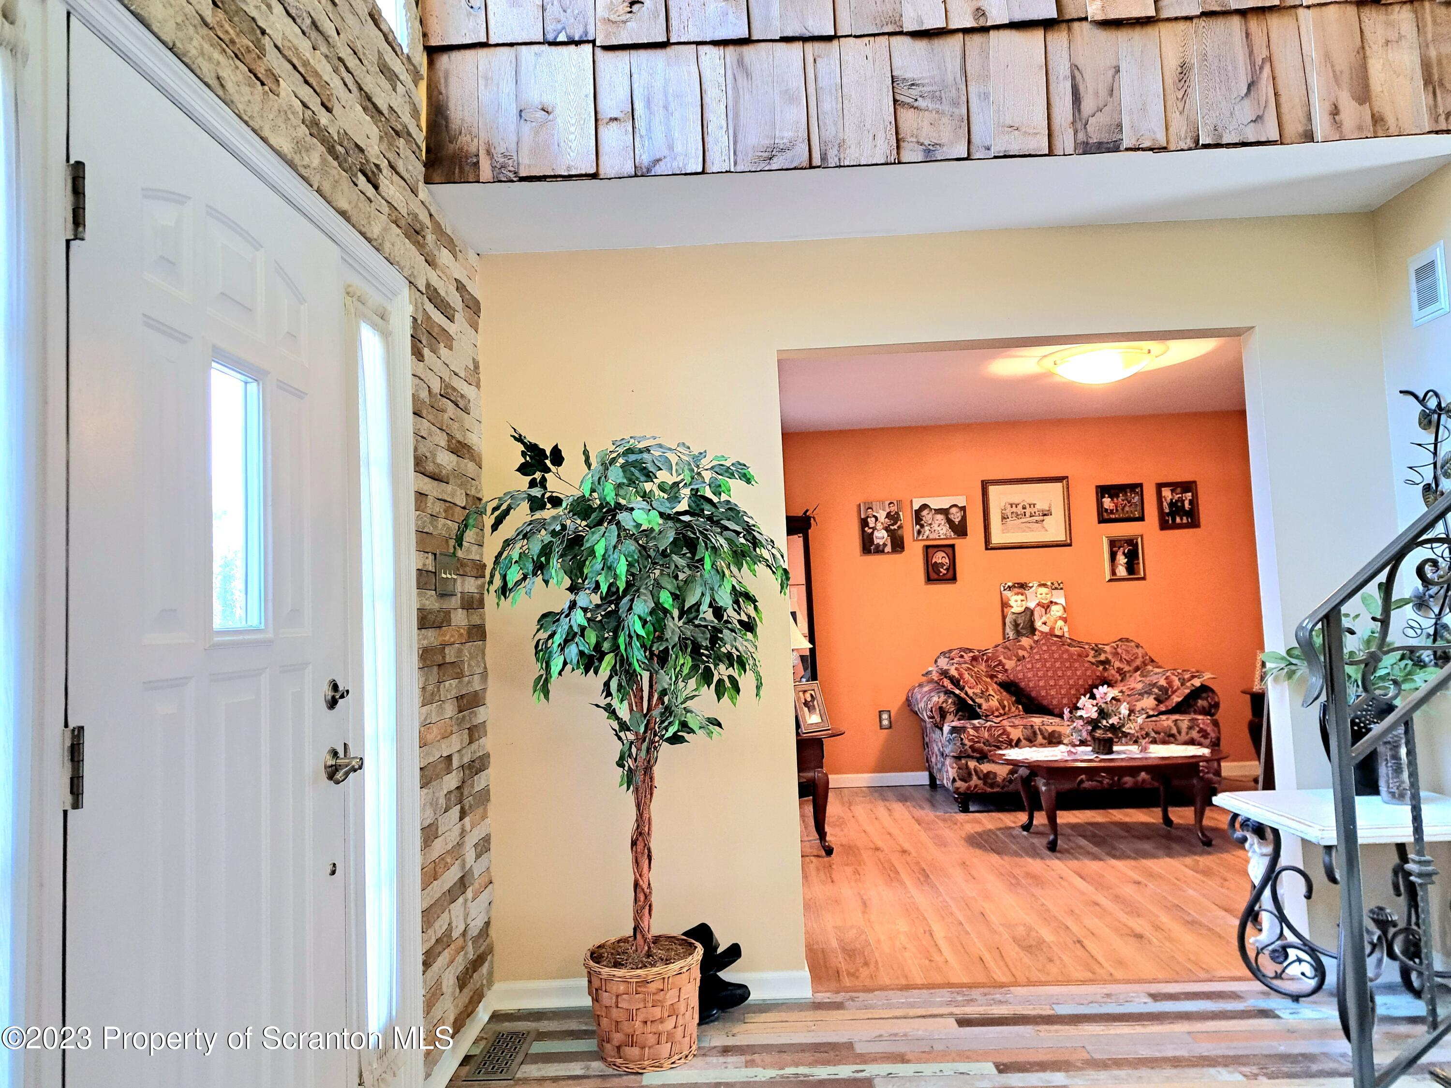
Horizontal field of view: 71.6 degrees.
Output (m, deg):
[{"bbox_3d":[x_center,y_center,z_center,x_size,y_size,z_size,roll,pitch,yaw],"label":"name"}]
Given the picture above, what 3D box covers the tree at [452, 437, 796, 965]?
[{"bbox_3d":[-0.276,0.404,2.846,0.940,1.490,0.760,-2,-4,1],"label":"tree"}]

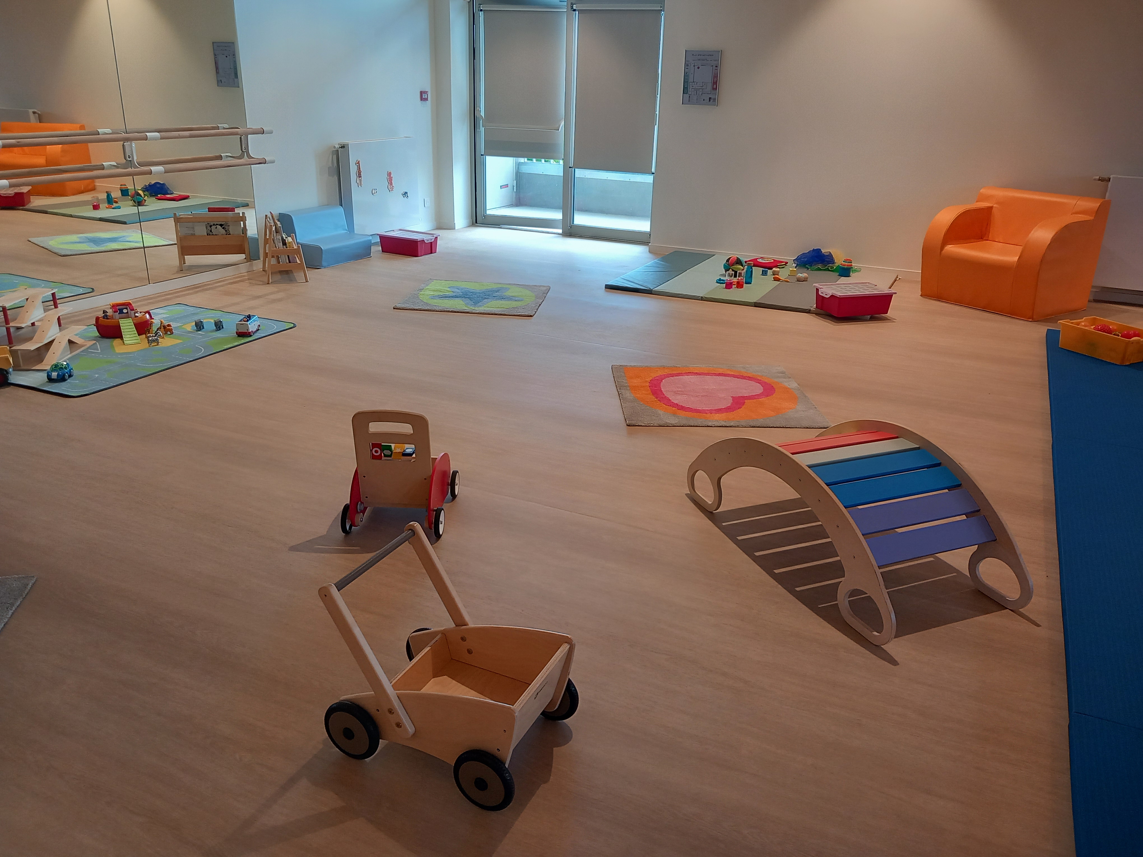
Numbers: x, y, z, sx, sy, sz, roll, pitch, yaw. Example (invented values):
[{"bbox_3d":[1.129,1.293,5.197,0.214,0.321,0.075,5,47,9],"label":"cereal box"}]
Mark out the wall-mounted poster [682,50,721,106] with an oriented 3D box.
[{"bbox_3d":[1.065,-2.872,7.307,0.307,0.420,0.015,10,23,21],"label":"wall-mounted poster"}]

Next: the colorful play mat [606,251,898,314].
[{"bbox_3d":[1.507,-1.192,7.241,2.000,0.037,1.630,11,23,23],"label":"colorful play mat"}]

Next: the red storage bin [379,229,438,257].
[{"bbox_3d":[-1.470,-1.678,8.096,0.458,0.160,0.313,13,24,26],"label":"red storage bin"}]

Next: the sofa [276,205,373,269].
[{"bbox_3d":[-1.978,-1.557,7.199,0.414,0.391,0.582,12,24,25],"label":"sofa"}]

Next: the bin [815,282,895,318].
[{"bbox_3d":[1.872,-0.852,5.917,0.432,0.153,0.315,-5,22,-16],"label":"bin"}]

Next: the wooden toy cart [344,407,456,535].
[{"bbox_3d":[-0.618,0.105,3.199,0.346,0.472,0.420,2,21,1],"label":"wooden toy cart"}]

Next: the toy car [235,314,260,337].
[{"bbox_3d":[-1.980,-0.643,5.469,0.090,0.120,0.155,1,21,-2],"label":"toy car"}]

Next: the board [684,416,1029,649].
[{"bbox_3d":[0.940,0.222,3.077,0.556,0.424,1.137,-8,23,-22],"label":"board"}]

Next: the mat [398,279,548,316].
[{"bbox_3d":[-0.653,-0.924,6.195,0.905,0.014,0.905,4,21,5],"label":"mat"}]

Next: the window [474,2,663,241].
[{"bbox_3d":[-0.100,-3.062,8.897,2.020,2.220,0.100,12,24,24],"label":"window"}]

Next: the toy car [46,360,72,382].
[{"bbox_3d":[-2.475,-0.280,4.318,0.085,0.078,0.112,-3,22,-12],"label":"toy car"}]

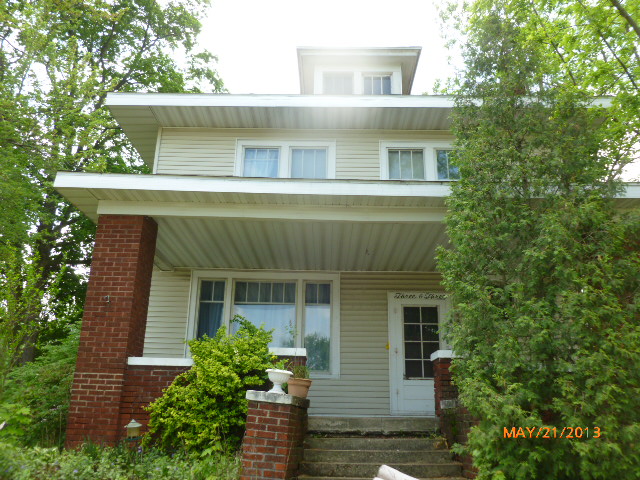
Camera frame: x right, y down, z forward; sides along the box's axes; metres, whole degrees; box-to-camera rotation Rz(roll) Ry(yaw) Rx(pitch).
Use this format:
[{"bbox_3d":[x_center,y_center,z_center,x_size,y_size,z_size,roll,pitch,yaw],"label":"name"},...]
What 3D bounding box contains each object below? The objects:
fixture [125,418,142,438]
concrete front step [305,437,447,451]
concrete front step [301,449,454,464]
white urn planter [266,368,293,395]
[{"bbox_3d":[-2.036,2.071,5.646,0.200,0.235,0.200,1,-19,1],"label":"fixture"},{"bbox_3d":[0.654,2.439,6.210,1.670,0.128,0.340,1,-19,1],"label":"concrete front step"},{"bbox_3d":[0.651,2.447,5.858,1.680,0.127,0.340,1,-19,1],"label":"concrete front step"},{"bbox_3d":[-0.415,1.423,5.164,0.280,0.225,0.280,6,-16,1],"label":"white urn planter"}]

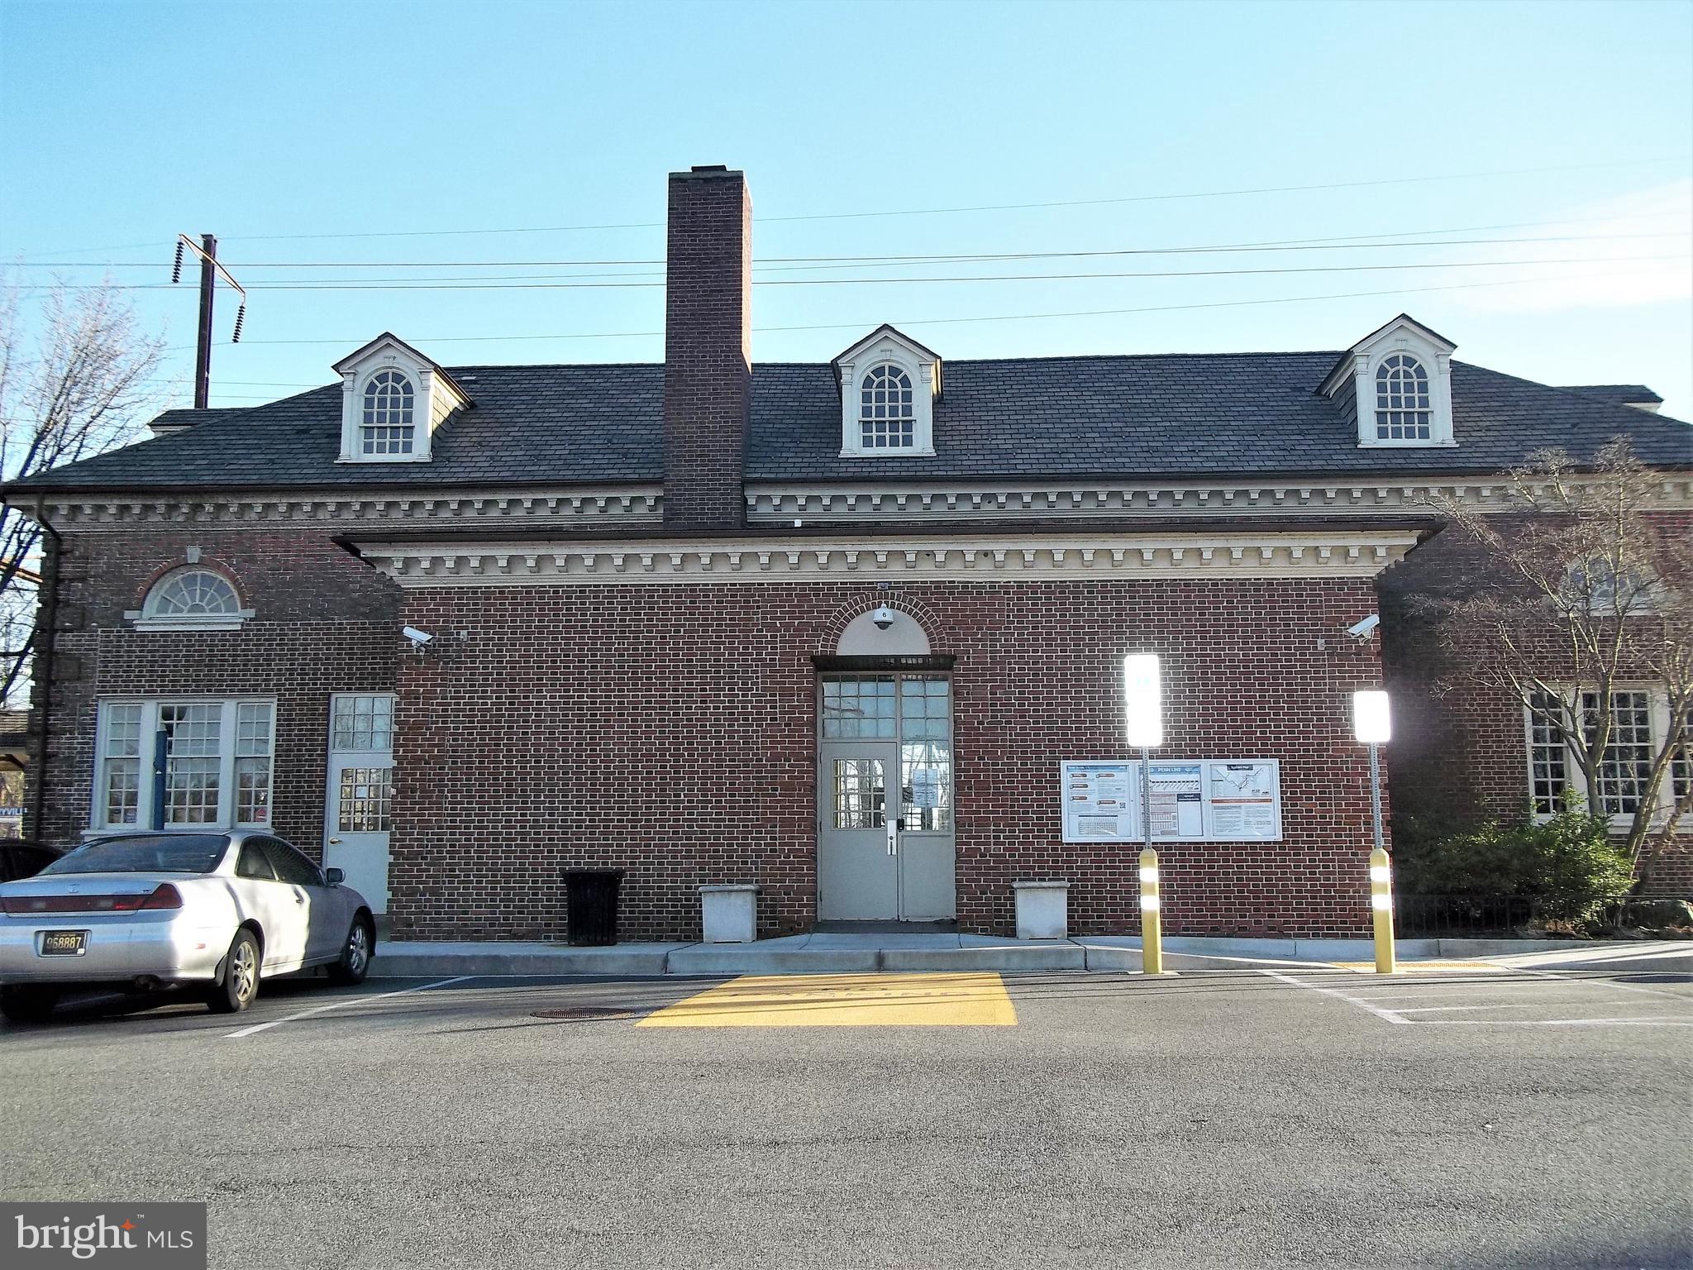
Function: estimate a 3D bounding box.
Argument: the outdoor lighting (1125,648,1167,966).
[{"bbox_3d":[3.024,1.773,15.717,0.333,3.175,0.200,-1,-8,2],"label":"outdoor lighting"}]

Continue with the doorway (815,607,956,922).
[{"bbox_3d":[0.462,1.493,18.394,1.642,3.687,0.300,-1,-8,2],"label":"doorway"}]

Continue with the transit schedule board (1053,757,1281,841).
[{"bbox_3d":[3.722,1.908,17.959,2.502,0.957,0.080,-1,-8,2],"label":"transit schedule board"}]

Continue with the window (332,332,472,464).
[{"bbox_3d":[-6.341,-3.169,22.548,1.538,1.823,1.800,-1,-8,2],"label":"window"}]

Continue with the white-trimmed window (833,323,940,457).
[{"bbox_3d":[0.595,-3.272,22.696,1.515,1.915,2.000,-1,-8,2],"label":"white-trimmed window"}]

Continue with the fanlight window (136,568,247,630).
[{"bbox_3d":[-9.060,-0.506,21.722,1.599,0.876,0.200,-1,-8,2],"label":"fanlight window"}]

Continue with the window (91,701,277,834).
[{"bbox_3d":[-8.991,1.770,21.305,2.436,1.850,0.180,-1,-8,2],"label":"window"}]

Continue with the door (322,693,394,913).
[{"bbox_3d":[-6.494,2.262,21.176,1.077,2.983,0.150,-1,-8,2],"label":"door"}]

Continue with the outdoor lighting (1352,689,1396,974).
[{"bbox_3d":[5.062,1.859,14.876,0.340,2.664,0.200,-1,-8,2],"label":"outdoor lighting"}]

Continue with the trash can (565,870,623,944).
[{"bbox_3d":[-2.851,3.044,17.569,0.719,0.838,0.719,0,-8,0],"label":"trash can"}]

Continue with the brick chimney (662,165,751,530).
[{"bbox_3d":[-1.890,-3.857,21.689,1.060,5.324,1.250,-1,-8,2],"label":"brick chimney"}]

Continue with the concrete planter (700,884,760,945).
[{"bbox_3d":[-1.296,3.132,17.575,0.643,0.622,0.620,-1,-8,2],"label":"concrete planter"}]

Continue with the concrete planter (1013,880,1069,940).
[{"bbox_3d":[2.158,3.061,17.488,0.624,0.637,0.620,-1,-8,2],"label":"concrete planter"}]

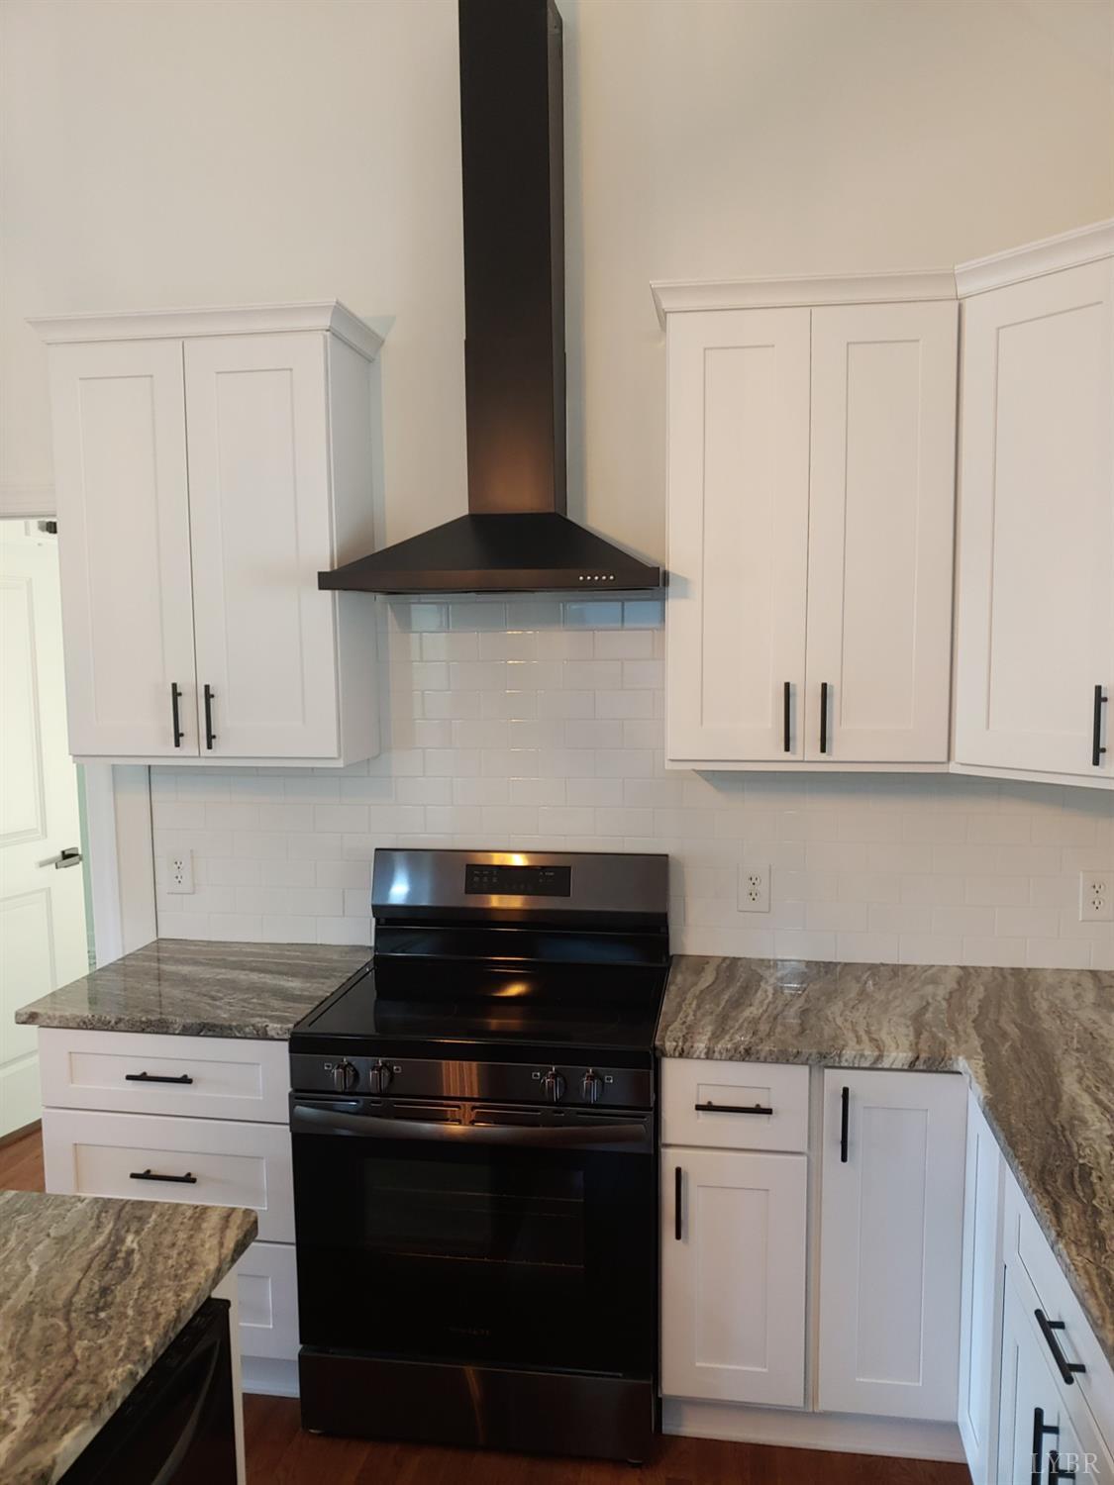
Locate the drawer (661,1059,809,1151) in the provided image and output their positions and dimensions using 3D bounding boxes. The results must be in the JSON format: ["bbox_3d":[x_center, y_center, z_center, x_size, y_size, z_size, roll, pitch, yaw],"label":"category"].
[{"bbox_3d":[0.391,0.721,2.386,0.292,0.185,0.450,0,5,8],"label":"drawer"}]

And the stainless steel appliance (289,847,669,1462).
[{"bbox_3d":[-0.140,0.903,2.541,0.759,1.185,0.690,0,5,8],"label":"stainless steel appliance"}]

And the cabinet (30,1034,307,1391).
[{"bbox_3d":[-0.816,1.046,2.695,0.604,0.880,0.645,0,5,8],"label":"cabinet"}]

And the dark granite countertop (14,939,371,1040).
[{"bbox_3d":[-0.837,0.594,2.658,0.655,0.030,0.640,0,5,8],"label":"dark granite countertop"}]

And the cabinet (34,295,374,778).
[{"bbox_3d":[-0.845,-0.488,2.707,0.768,1.071,0.345,0,5,8],"label":"cabinet"}]

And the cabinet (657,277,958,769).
[{"bbox_3d":[0.566,-0.476,2.506,0.643,1.062,0.340,0,5,8],"label":"cabinet"}]

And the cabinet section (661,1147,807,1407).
[{"bbox_3d":[0.413,1.098,2.542,0.301,0.550,0.593,0,5,8],"label":"cabinet section"}]

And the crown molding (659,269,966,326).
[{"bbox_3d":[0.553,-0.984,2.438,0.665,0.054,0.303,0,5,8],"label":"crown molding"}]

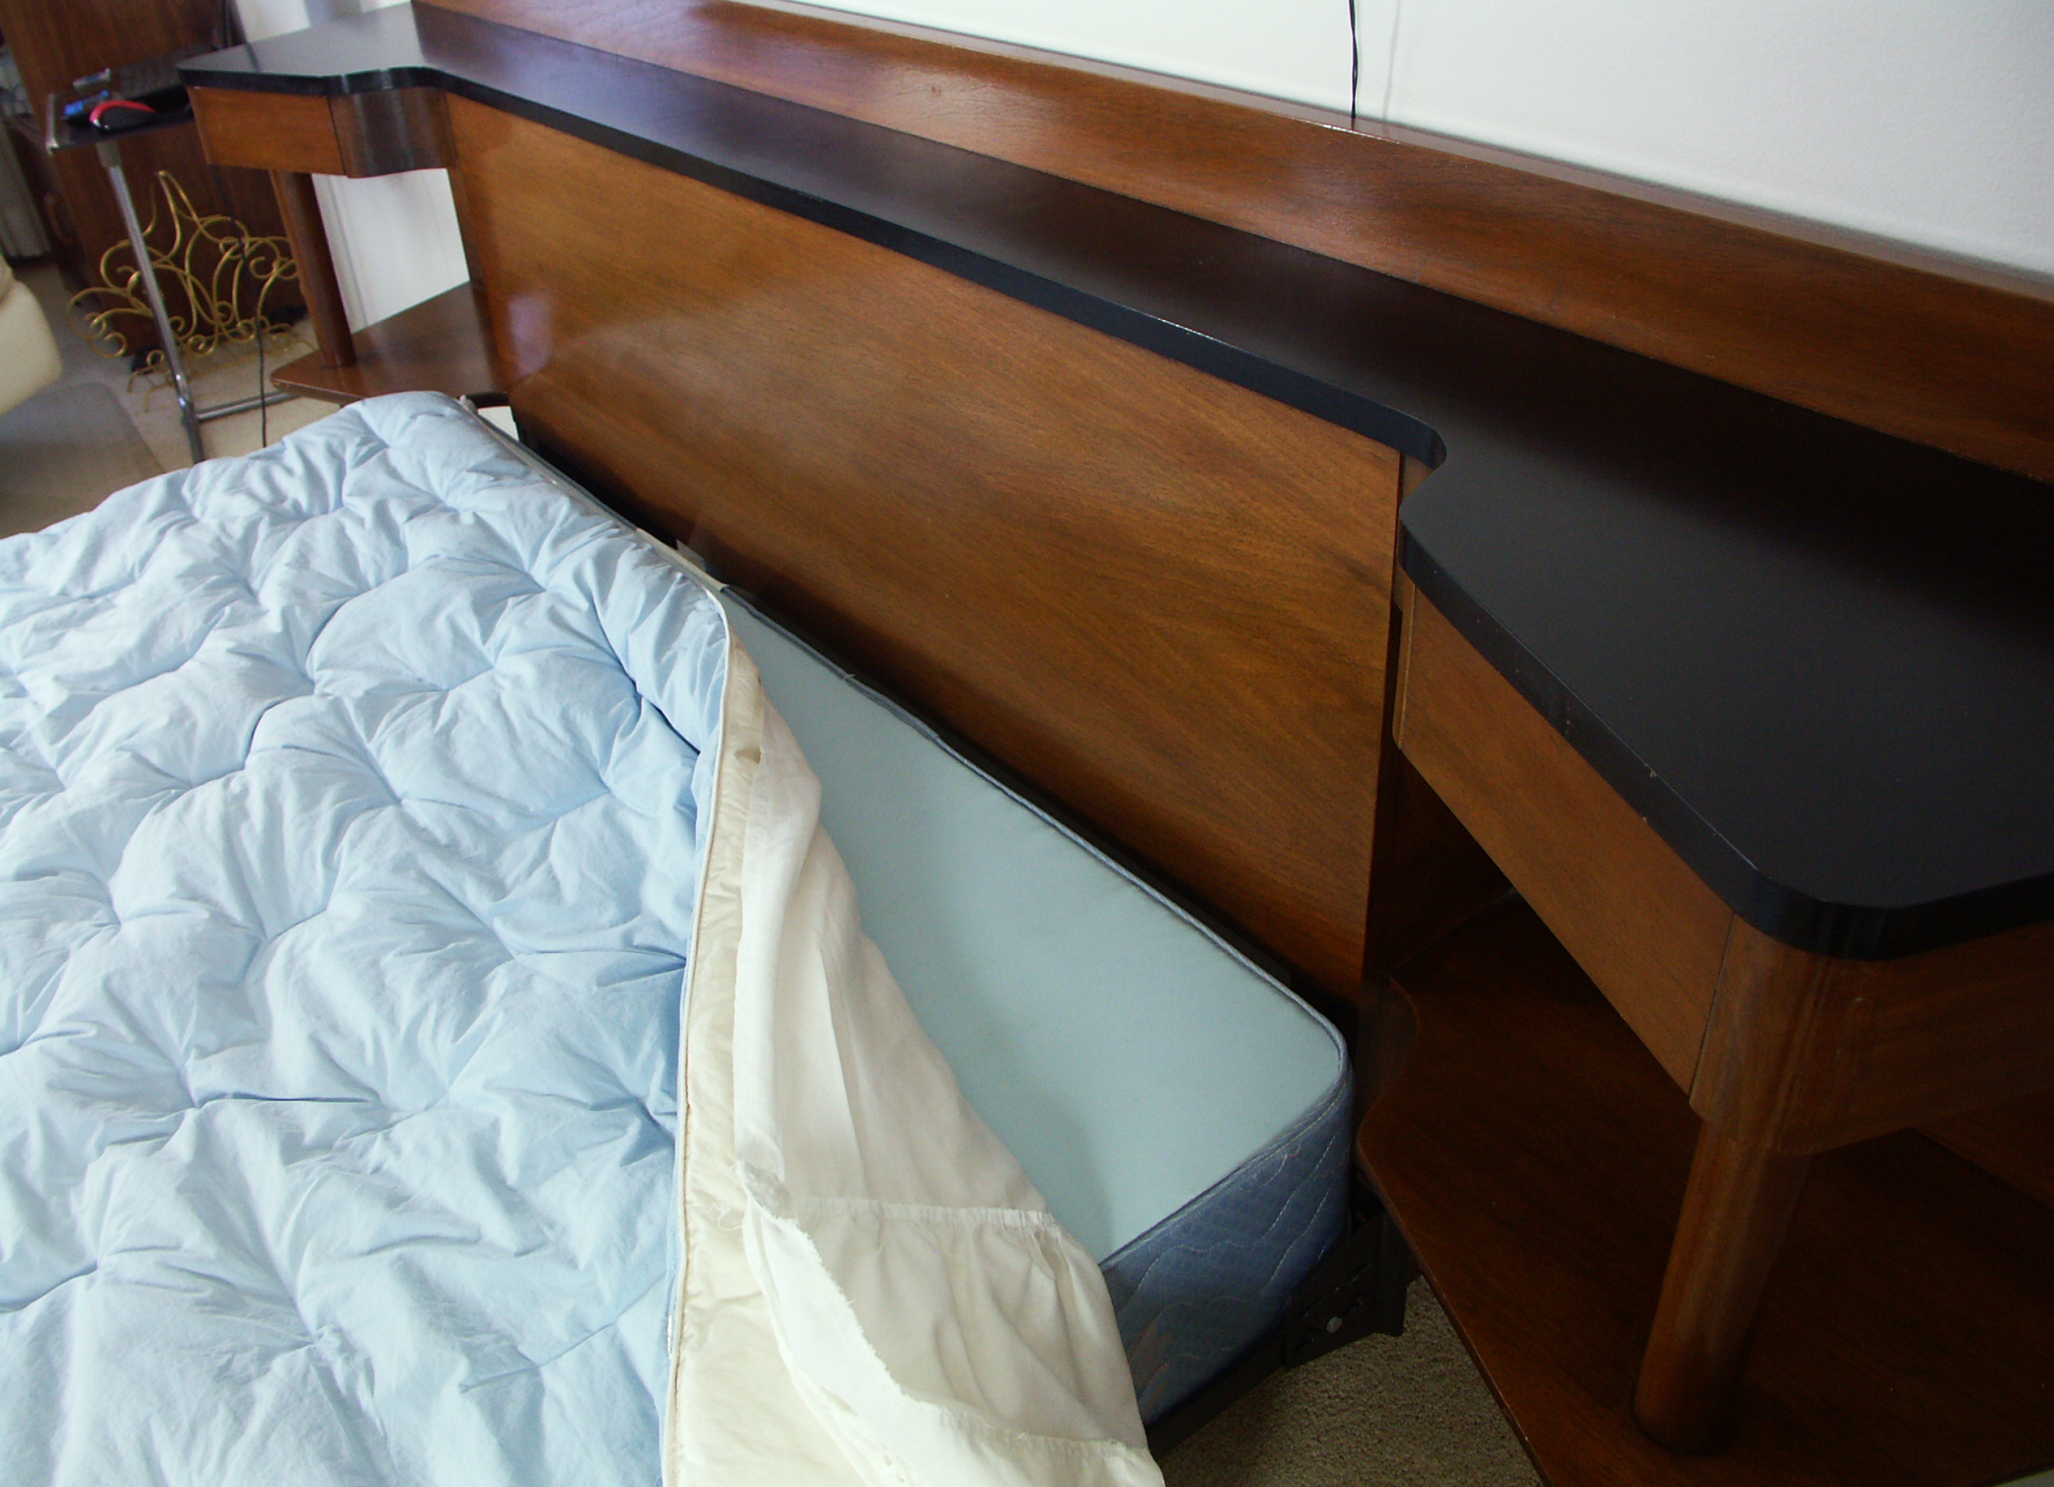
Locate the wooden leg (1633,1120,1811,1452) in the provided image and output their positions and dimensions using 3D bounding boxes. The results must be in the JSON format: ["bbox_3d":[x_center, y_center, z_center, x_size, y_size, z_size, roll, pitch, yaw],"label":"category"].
[{"bbox_3d":[0.312,0.211,0.730,0.050,0.277,0.050,-24,38,-29],"label":"wooden leg"}]

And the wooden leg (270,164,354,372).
[{"bbox_3d":[-0.927,-0.628,2.154,0.050,0.277,0.050,-24,38,-29],"label":"wooden leg"}]

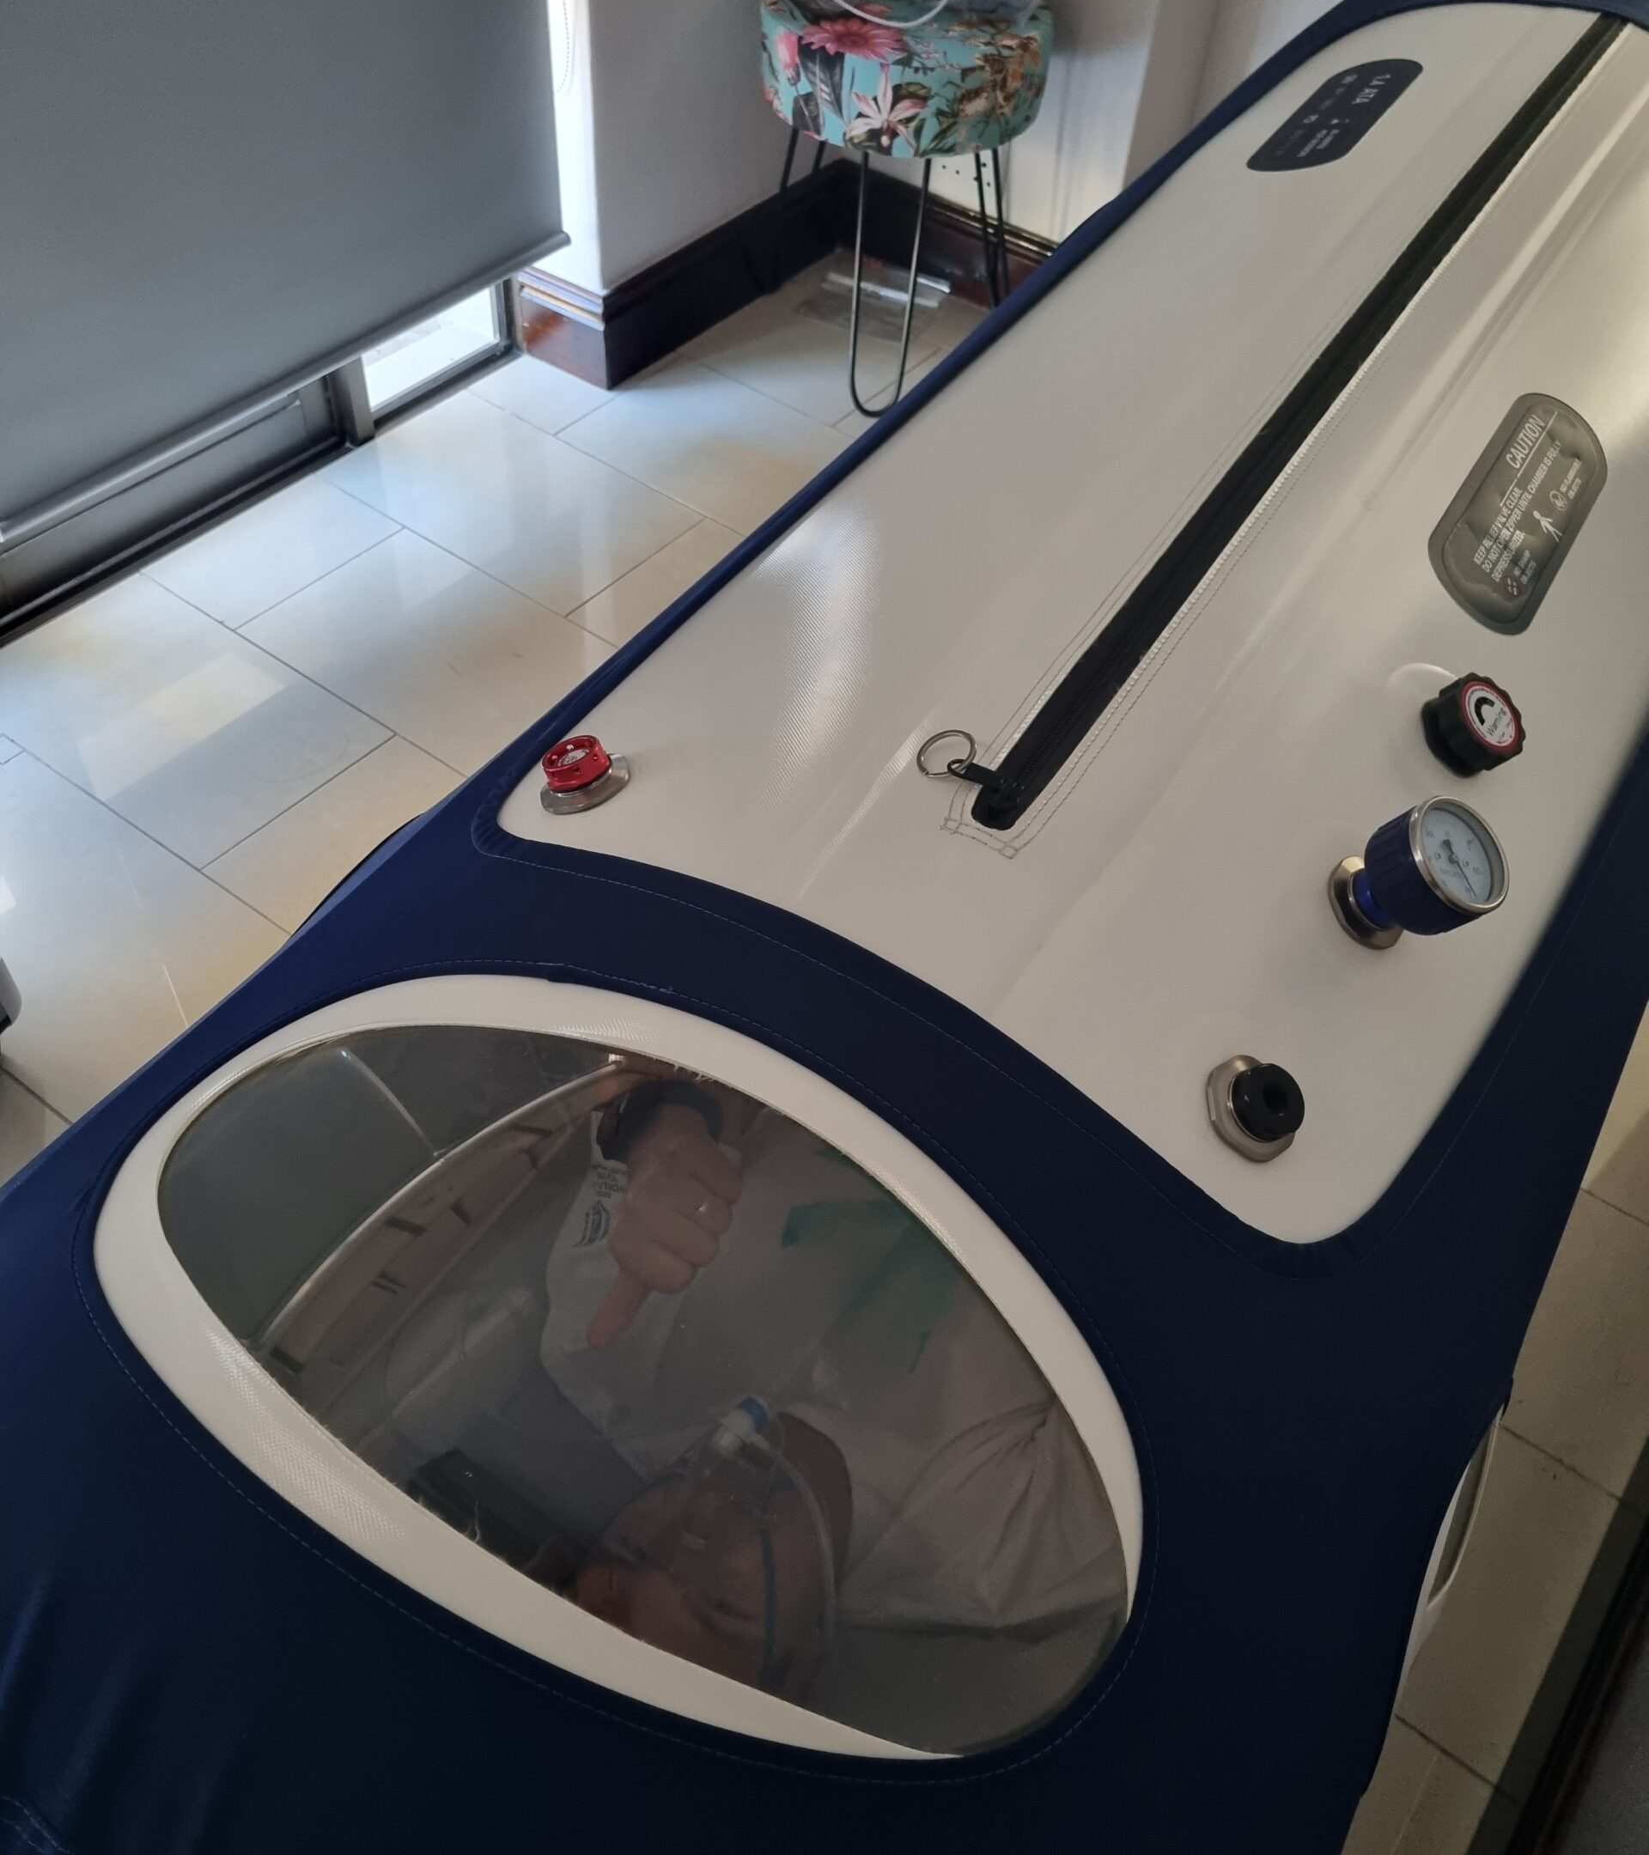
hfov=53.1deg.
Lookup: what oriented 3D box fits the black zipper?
[{"bbox_3d":[0.439,-0.476,1.239,0.035,0.012,1.356,29,53,14],"label":"black zipper"}]

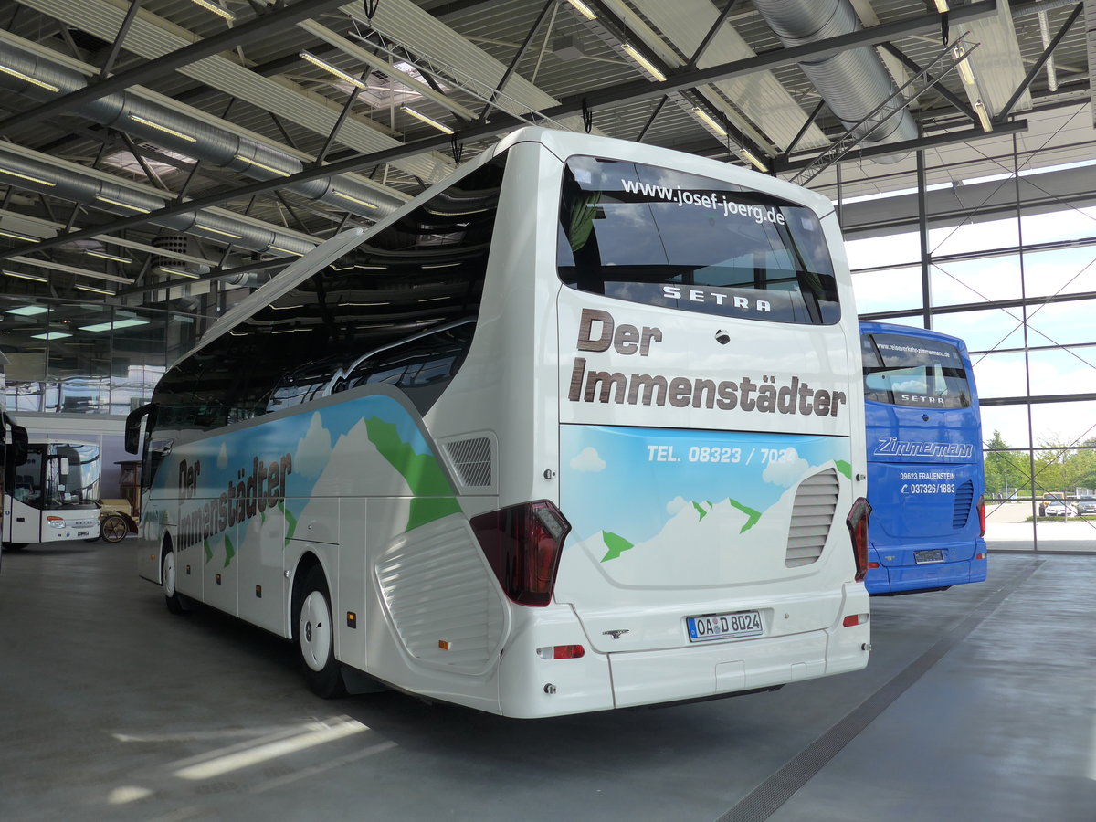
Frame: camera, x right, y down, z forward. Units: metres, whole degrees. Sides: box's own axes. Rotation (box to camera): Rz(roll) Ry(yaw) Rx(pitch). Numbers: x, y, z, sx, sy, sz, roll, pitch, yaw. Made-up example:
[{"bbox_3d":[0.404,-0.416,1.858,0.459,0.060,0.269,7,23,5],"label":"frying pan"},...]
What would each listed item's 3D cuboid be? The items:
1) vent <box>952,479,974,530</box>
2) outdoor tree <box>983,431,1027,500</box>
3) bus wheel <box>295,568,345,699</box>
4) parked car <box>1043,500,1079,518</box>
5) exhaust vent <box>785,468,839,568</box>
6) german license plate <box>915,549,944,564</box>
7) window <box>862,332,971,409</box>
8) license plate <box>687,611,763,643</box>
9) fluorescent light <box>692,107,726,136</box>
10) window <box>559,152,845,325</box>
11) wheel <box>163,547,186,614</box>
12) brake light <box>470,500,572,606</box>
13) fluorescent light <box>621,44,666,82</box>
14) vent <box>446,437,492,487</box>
[{"bbox_3d":[4.928,1.106,10.903,0.460,0.570,0.050,4,-7,-34],"label":"vent"},{"bbox_3d":[74.679,8.878,150.000,6.800,11.800,6.800,-3,-6,26],"label":"outdoor tree"},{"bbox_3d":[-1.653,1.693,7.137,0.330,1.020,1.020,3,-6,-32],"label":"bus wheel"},{"bbox_3d":[36.305,7.009,65.050,1.800,1.400,4.300,-4,-7,36],"label":"parked car"},{"bbox_3d":[1.555,0.623,5.416,0.470,0.580,0.060,3,-6,-32],"label":"exhaust vent"},{"bbox_3d":[4.349,1.665,10.473,0.525,0.130,0.020,4,-21,-34],"label":"german license plate"},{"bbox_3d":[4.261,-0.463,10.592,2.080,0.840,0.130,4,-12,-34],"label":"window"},{"bbox_3d":[0.973,1.178,5.021,0.525,0.130,0.020,3,-21,-32],"label":"license plate"},{"bbox_3d":[3.240,-5.750,18.250,0.140,0.090,1.550,-4,-6,32],"label":"fluorescent light"},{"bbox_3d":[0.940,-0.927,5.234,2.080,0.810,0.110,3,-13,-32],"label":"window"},{"bbox_3d":[-4.867,2.156,12.142,0.300,1.020,1.020,3,-6,-32],"label":"wheel"},{"bbox_3d":[-0.142,0.715,4.668,0.280,0.530,0.560,3,-6,-32],"label":"brake light"},{"bbox_3d":[1.659,-5.893,15.584,0.160,0.110,1.600,-3,-6,32],"label":"fluorescent light"},{"bbox_3d":[-0.417,0.277,4.885,0.050,0.260,0.540,3,-6,-32],"label":"vent"}]

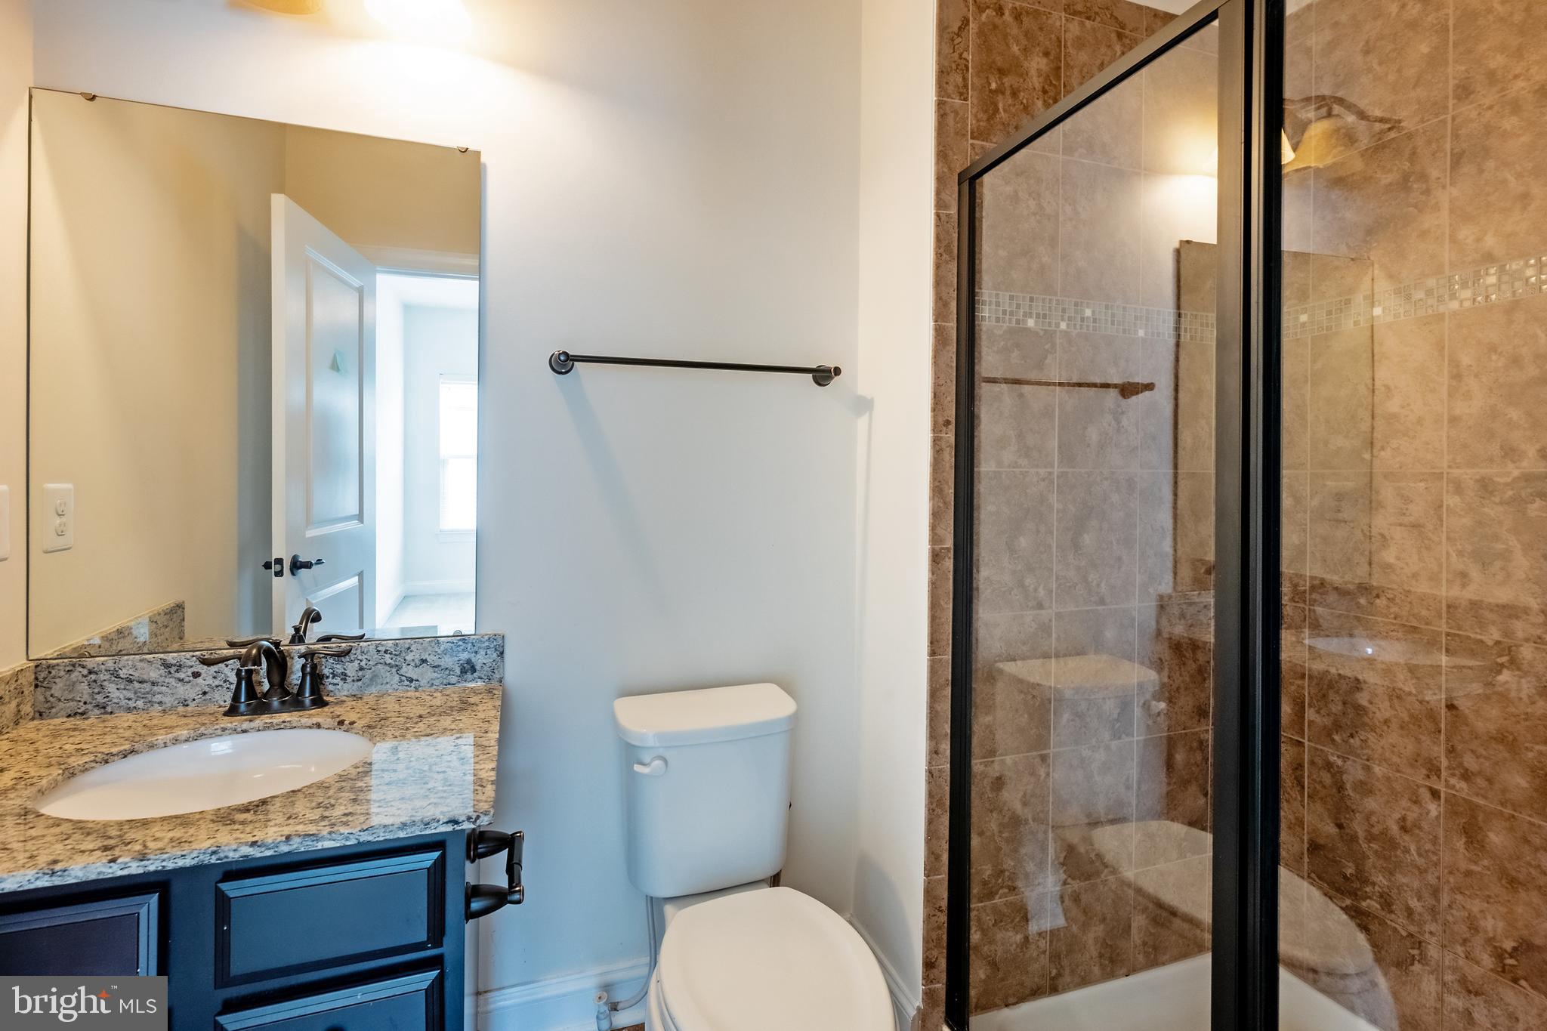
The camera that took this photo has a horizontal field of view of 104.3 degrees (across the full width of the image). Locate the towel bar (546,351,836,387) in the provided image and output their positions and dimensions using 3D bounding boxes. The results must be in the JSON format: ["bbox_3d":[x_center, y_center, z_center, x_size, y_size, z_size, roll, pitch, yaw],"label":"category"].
[{"bbox_3d":[-0.153,-0.344,1.400,0.665,0.054,0.083,0,2,-19],"label":"towel bar"}]

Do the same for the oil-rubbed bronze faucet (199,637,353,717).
[{"bbox_3d":[-0.917,0.299,1.089,0.240,0.145,0.185,0,2,-20],"label":"oil-rubbed bronze faucet"}]

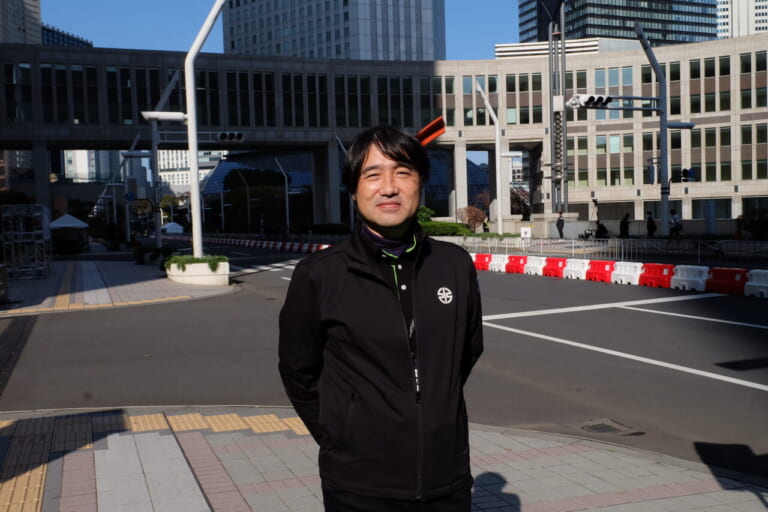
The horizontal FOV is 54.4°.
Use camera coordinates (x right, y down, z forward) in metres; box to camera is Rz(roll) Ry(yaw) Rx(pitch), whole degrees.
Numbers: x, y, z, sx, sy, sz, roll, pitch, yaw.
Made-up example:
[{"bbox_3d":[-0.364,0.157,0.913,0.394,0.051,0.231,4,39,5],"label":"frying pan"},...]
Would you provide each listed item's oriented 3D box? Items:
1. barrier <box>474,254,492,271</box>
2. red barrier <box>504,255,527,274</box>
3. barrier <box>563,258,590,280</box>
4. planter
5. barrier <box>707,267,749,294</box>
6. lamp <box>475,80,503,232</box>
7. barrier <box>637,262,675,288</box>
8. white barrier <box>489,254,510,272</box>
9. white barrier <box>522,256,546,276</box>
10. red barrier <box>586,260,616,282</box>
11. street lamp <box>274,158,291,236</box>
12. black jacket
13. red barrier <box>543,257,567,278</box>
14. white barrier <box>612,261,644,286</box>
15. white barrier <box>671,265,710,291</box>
[{"bbox_3d":[3.392,0.194,24.781,0.400,0.510,1.000,-3,3,-23],"label":"barrier"},{"bbox_3d":[4.118,0.244,22.498,0.380,0.550,1.000,-3,3,-23],"label":"red barrier"},{"bbox_3d":[5.334,0.358,20.200,0.400,0.510,1.000,-3,3,-23],"label":"barrier"},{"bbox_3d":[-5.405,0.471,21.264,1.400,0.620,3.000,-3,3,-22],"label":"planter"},{"bbox_3d":[7.184,0.503,15.423,0.380,0.550,1.000,-3,3,-23],"label":"barrier"},{"bbox_3d":[5.711,-5.242,40.540,1.427,8.418,0.300,-3,3,-26],"label":"lamp"},{"bbox_3d":[6.500,0.456,17.451,0.400,0.510,1.000,-3,3,-23],"label":"barrier"},{"bbox_3d":[3.720,0.210,23.415,0.380,0.550,1.000,-3,3,-23],"label":"white barrier"},{"bbox_3d":[4.557,0.292,22.032,0.400,0.510,1.000,-3,3,-23],"label":"white barrier"},{"bbox_3d":[5.621,0.371,19.030,0.380,0.550,1.000,-3,3,-23],"label":"red barrier"},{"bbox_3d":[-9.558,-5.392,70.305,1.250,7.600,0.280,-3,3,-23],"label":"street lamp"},{"bbox_3d":[0.004,0.240,1.875,0.490,0.645,0.290,-3,3,-20],"label":"black jacket"},{"bbox_3d":[4.946,0.325,21.116,0.400,0.510,1.000,-3,3,-23],"label":"red barrier"},{"bbox_3d":[6.010,0.404,18.132,0.380,0.550,1.000,-3,3,-23],"label":"white barrier"},{"bbox_3d":[6.888,0.489,16.534,0.400,0.510,1.000,-3,3,-23],"label":"white barrier"}]

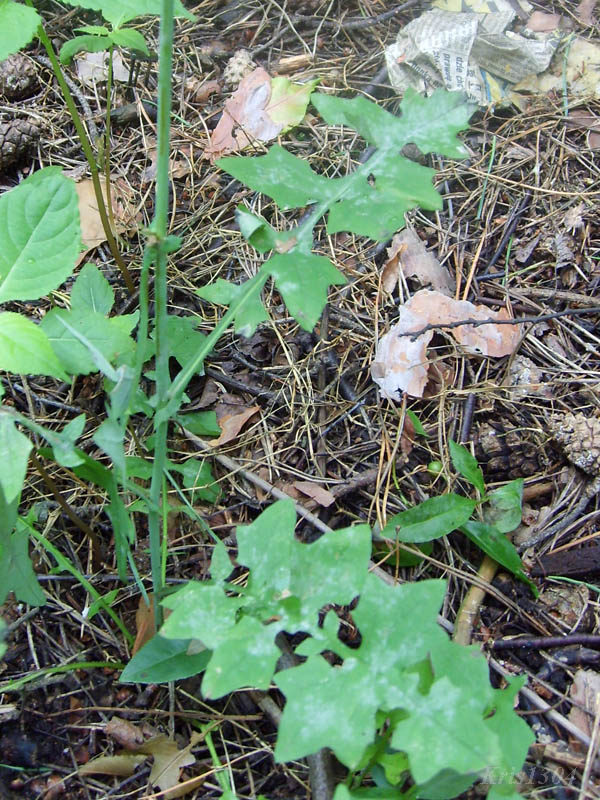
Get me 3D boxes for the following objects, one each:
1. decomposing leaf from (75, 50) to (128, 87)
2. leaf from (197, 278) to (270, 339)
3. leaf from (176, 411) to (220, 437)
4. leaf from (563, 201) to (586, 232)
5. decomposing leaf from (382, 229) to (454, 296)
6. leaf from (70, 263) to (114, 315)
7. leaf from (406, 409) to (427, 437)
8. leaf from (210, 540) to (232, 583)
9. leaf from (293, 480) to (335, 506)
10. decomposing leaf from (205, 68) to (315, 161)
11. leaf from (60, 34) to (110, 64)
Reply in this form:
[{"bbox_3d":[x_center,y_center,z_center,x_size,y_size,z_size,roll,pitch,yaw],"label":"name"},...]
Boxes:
[{"bbox_3d":[-0.145,-0.244,0.594,0.040,0.012,0.038,-3,63,-2],"label":"decomposing leaf"},{"bbox_3d":[-0.036,-0.049,0.440,0.040,0.014,0.032,-4,74,-4],"label":"leaf"},{"bbox_3d":[-0.050,0.011,0.397,0.025,0.010,0.015,8,68,3],"label":"leaf"},{"bbox_3d":[0.192,-0.129,0.567,0.014,0.008,0.029,12,61,7],"label":"leaf"},{"bbox_3d":[0.088,-0.108,0.654,0.053,0.025,0.069,-21,66,-6],"label":"decomposing leaf"},{"bbox_3d":[-0.124,-0.067,0.487,0.025,0.014,0.041,-5,60,-3],"label":"leaf"},{"bbox_3d":[0.058,0.012,0.402,0.009,0.008,0.019,-29,71,-11],"label":"leaf"},{"bbox_3d":[-0.042,0.086,0.430,0.012,0.006,0.023,-5,66,-5],"label":"leaf"},{"bbox_3d":[0.008,0.052,0.463,0.024,0.007,0.011,40,68,20],"label":"leaf"},{"bbox_3d":[-0.029,-0.196,0.548,0.097,0.020,0.057,-40,73,-15],"label":"decomposing leaf"},{"bbox_3d":[-0.112,-0.183,0.421,0.028,0.012,0.016,-20,69,-8],"label":"leaf"}]

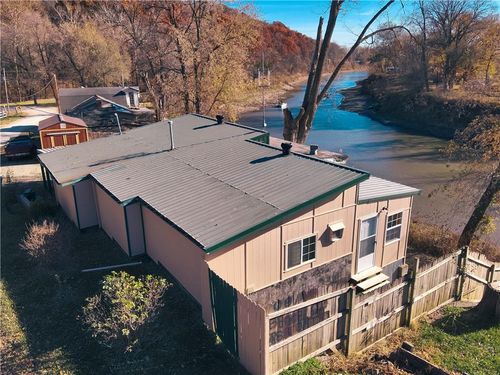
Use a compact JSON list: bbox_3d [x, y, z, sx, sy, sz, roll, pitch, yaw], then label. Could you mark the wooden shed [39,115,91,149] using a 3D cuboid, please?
[{"bbox_3d":[-14.317,-3.859,26.545,3.050,2.600,3.700,-9,21,-27],"label":"wooden shed"}]

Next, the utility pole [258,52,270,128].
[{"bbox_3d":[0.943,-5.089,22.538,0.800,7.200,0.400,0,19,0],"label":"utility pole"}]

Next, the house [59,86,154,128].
[{"bbox_3d":[-17.585,-9.653,42.191,10.800,4.600,10.500,-8,20,-24],"label":"house"}]

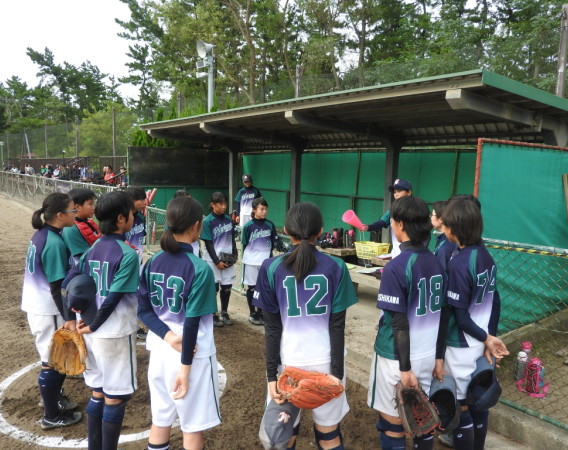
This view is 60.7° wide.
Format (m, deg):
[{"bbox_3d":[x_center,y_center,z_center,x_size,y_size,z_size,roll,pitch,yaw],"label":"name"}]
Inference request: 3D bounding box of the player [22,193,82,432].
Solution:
[{"bbox_3d":[-1.517,0.538,3.131,0.370,1.480,0.410,-4,9,-34],"label":"player"}]

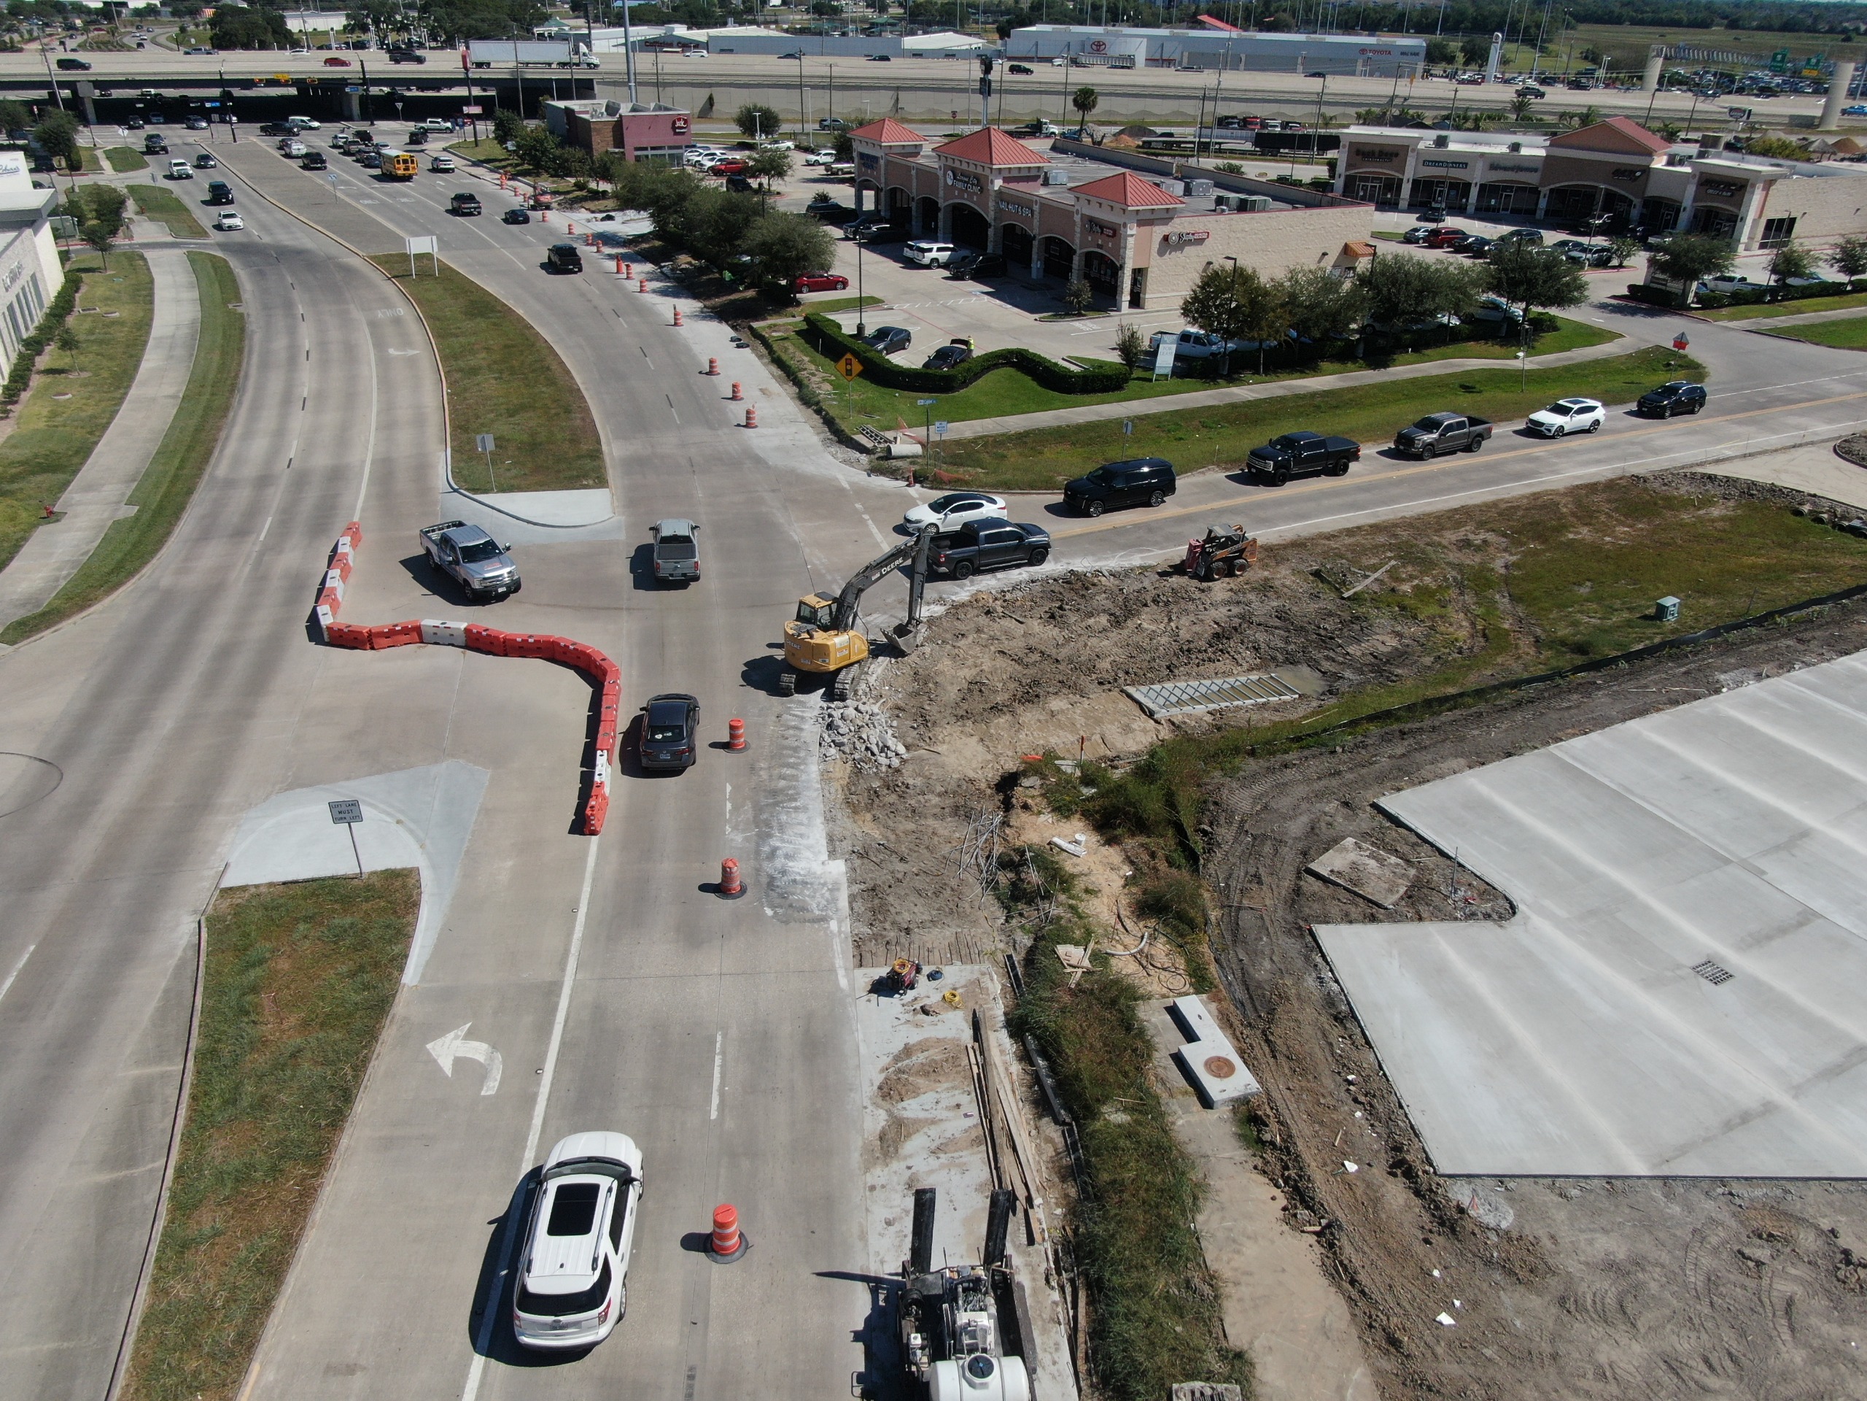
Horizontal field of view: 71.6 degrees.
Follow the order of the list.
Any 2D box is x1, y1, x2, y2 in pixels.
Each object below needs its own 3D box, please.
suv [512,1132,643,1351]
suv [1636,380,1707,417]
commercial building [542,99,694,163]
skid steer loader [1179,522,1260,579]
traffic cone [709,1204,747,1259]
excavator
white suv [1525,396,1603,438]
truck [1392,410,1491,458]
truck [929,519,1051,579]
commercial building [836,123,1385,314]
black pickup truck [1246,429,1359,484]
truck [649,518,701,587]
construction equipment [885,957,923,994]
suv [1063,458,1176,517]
[{"bbox_3d":[-7.203,10.705,26.636,2.000,1.780,4.970,-1,29,-5],"label":"suv"},{"bbox_3d":[46.350,-18.841,81.159,4.630,1.700,1.860,-13,32,-24],"label":"suv"},{"bbox_3d":[-42.622,-76.501,175.396,13.300,6.800,21.000,-16,34,-26],"label":"commercial building"},{"bbox_3d":[12.732,-6.674,58.021,3.200,2.000,1.800,-12,32,-22],"label":"skid steer loader"},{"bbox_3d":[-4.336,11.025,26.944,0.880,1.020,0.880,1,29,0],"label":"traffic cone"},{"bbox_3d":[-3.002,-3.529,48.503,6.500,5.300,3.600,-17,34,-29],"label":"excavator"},{"bbox_3d":[37.833,-16.922,77.377,4.800,1.680,1.950,-13,32,-22],"label":"white suv"},{"bbox_3d":[29.216,-15.233,74.121,5.880,1.970,2.070,-13,33,-22],"label":"truck"},{"bbox_3d":[2.559,-7.134,59.492,5.820,1.950,2.070,-13,32,-22],"label":"truck"},{"bbox_3d":[14.346,-50.061,126.039,25.600,11.000,53.200,-13,32,-23],"label":"commercial building"},{"bbox_3d":[20.196,-13.274,70.491,6.350,2.080,2.120,-13,33,-22],"label":"black pickup truck"},{"bbox_3d":[-11.825,-7.080,59.522,2.050,1.920,5.950,-5,30,-9],"label":"truck"},{"bbox_3d":[-0.754,7.501,35.511,0.740,0.660,0.780,8,31,14],"label":"construction equipment"},{"bbox_3d":[9.365,-10.696,64.666,5.750,1.930,2.060,-13,32,-24],"label":"suv"}]

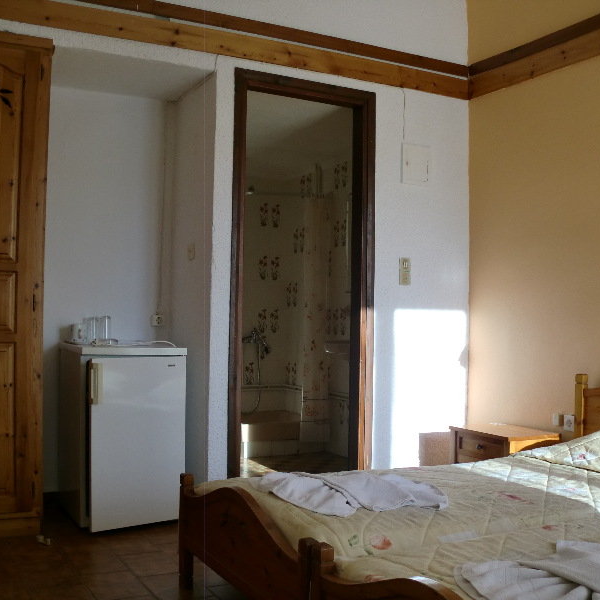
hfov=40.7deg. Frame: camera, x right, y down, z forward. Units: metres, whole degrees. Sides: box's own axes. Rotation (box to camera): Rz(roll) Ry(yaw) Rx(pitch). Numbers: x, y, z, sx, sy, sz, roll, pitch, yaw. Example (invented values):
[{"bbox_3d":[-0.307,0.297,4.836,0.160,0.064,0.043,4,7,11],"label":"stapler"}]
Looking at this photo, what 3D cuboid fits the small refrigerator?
[{"bbox_3d":[-0.927,0.667,4.221,0.530,0.859,0.626,1,-1,-28],"label":"small refrigerator"}]

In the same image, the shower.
[{"bbox_3d":[-0.355,0.534,6.114,0.227,0.670,0.151,1,-1,-28],"label":"shower"}]

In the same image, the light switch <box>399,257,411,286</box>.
[{"bbox_3d":[0.607,-0.162,4.608,0.083,0.151,0.022,1,-1,-28],"label":"light switch"}]

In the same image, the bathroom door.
[{"bbox_3d":[0.006,-0.029,4.370,0.859,2.284,0.146,1,-1,-28],"label":"bathroom door"}]

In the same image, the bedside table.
[{"bbox_3d":[1.064,0.902,4.252,0.340,0.451,0.462,1,-1,-28],"label":"bedside table"}]

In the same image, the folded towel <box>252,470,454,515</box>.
[{"bbox_3d":[0.173,0.616,2.649,0.510,0.066,0.434,1,-1,-28],"label":"folded towel"}]

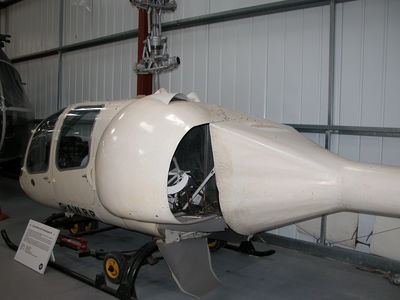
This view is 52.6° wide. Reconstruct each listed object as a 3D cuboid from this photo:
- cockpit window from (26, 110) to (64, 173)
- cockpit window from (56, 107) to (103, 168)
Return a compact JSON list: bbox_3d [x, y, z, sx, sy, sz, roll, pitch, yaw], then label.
[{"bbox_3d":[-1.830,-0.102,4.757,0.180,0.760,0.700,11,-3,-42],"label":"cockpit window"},{"bbox_3d":[-1.242,-0.127,4.159,0.600,0.670,0.150,5,-4,42],"label":"cockpit window"}]

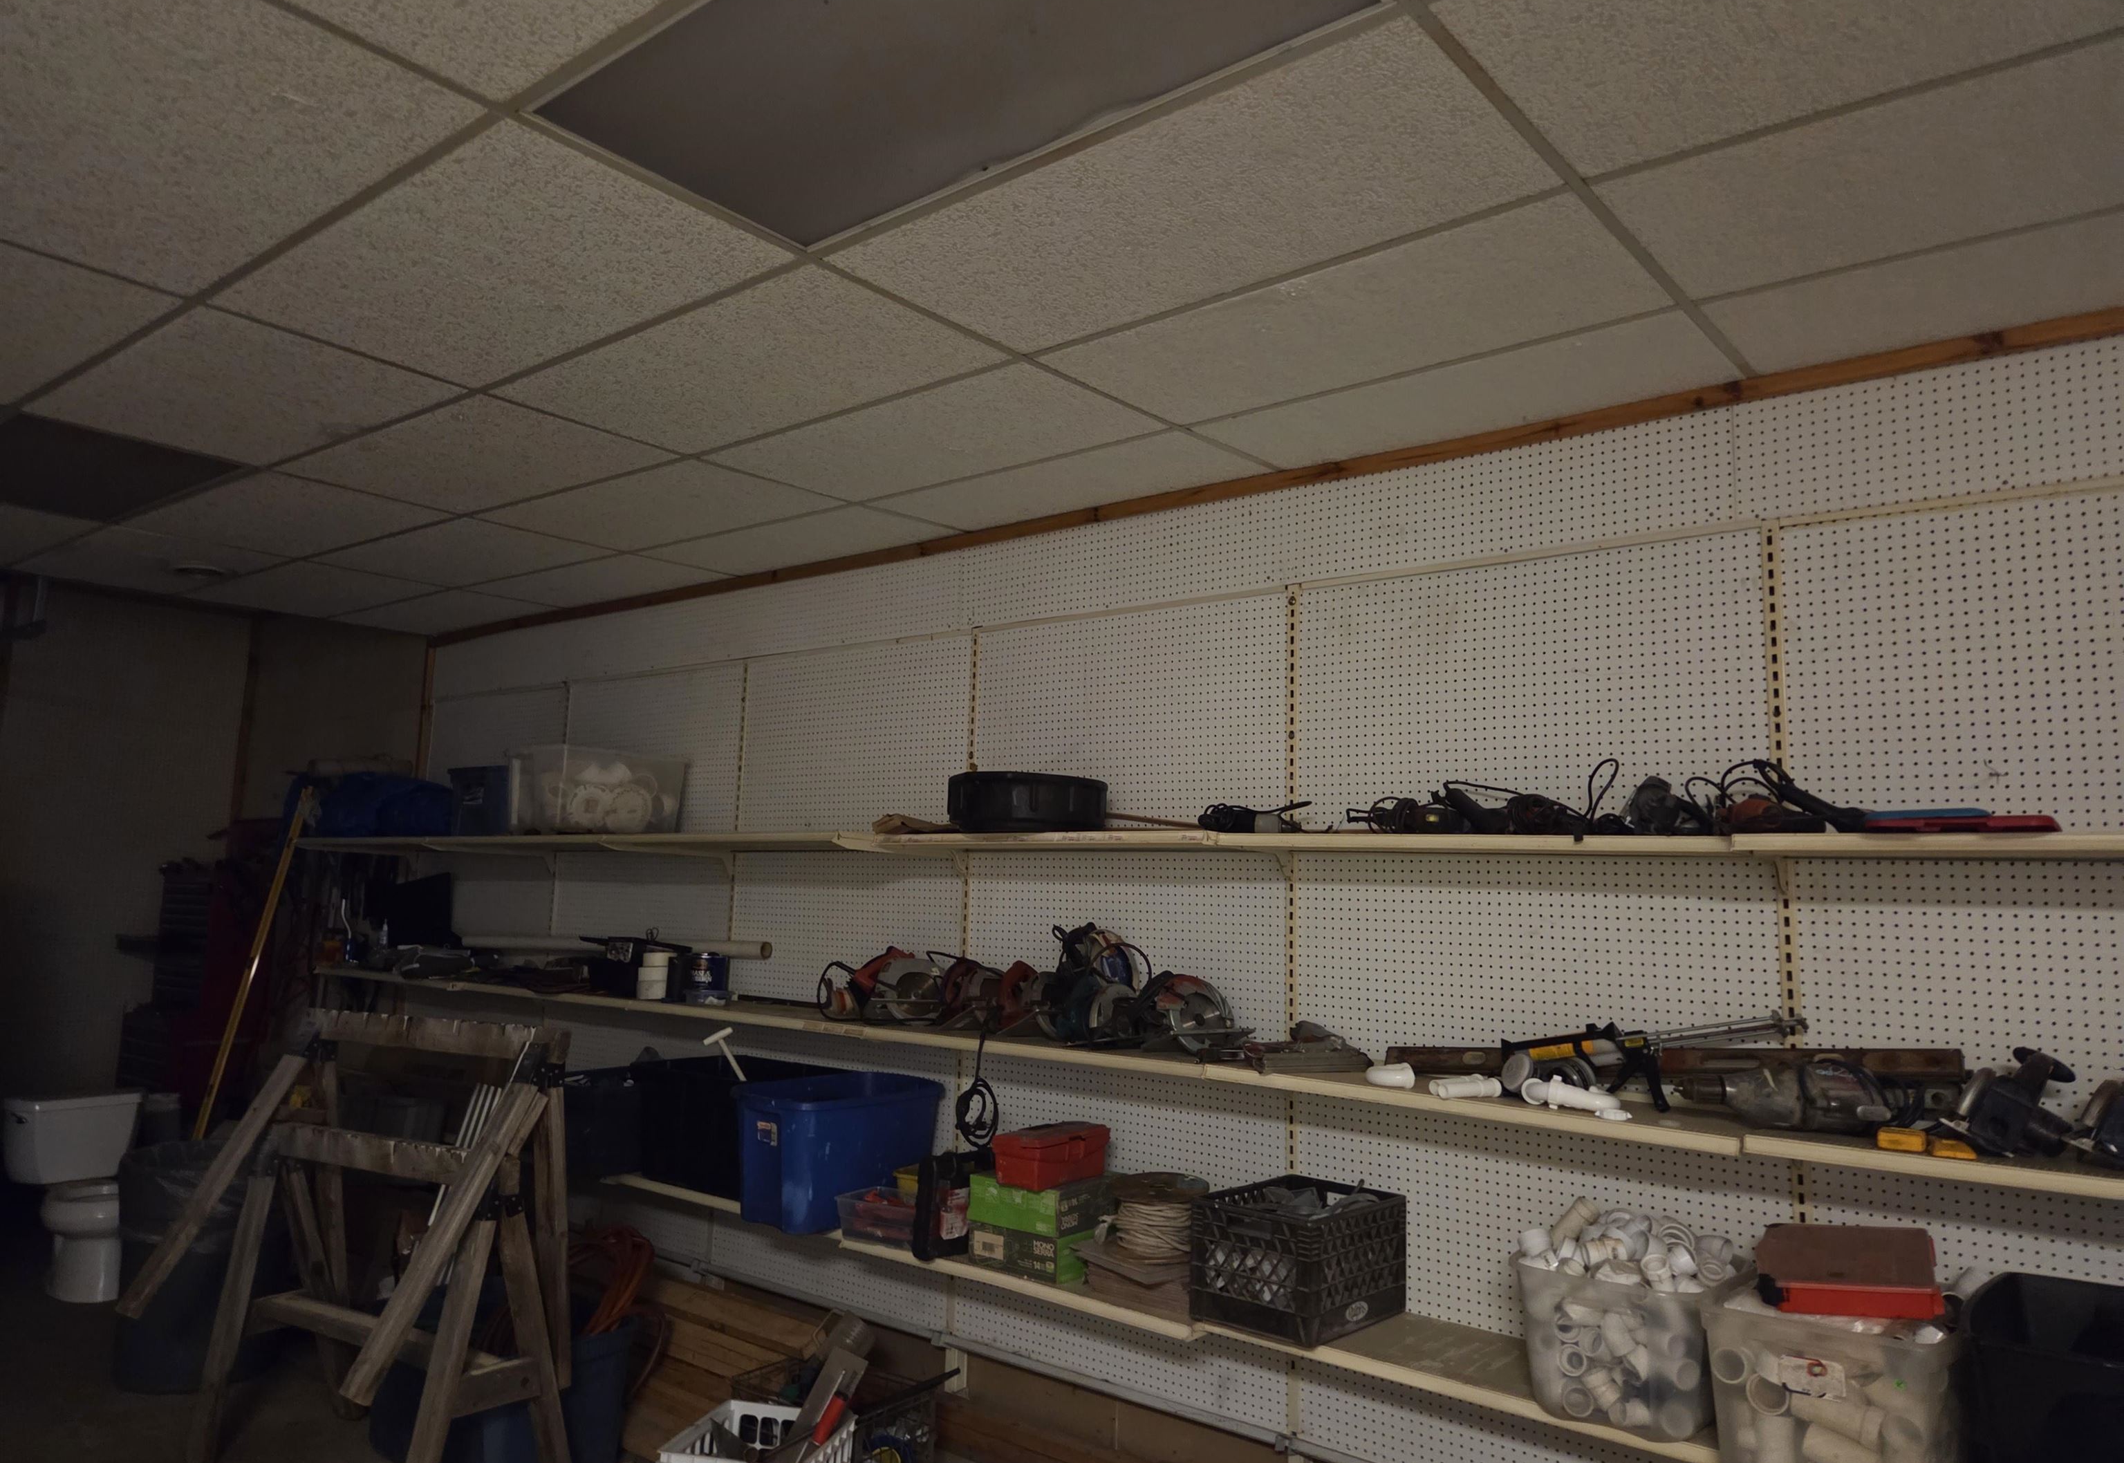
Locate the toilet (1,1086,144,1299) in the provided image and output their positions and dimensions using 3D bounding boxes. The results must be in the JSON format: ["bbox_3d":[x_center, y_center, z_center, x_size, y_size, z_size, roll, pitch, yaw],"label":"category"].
[{"bbox_3d":[-3.761,1.797,5.466,0.680,0.740,0.440,-4,-8,39],"label":"toilet"}]

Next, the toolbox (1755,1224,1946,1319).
[{"bbox_3d":[1.473,1.011,2.643,0.285,0.057,0.215,-9,8,29],"label":"toolbox"}]

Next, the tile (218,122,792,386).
[{"bbox_3d":[-1.137,-0.900,2.788,1.207,0.018,0.600,-4,-8,39],"label":"tile"}]

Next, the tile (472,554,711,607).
[{"bbox_3d":[-1.895,-0.601,5.694,1.207,0.018,0.501,-4,-8,39],"label":"tile"}]

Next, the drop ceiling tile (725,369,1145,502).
[{"bbox_3d":[-0.365,-0.774,3.722,1.207,0.018,0.600,-4,-8,39],"label":"drop ceiling tile"}]

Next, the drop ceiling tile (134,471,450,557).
[{"bbox_3d":[-2.657,-0.736,4.817,1.205,0.020,0.598,-4,-8,39],"label":"drop ceiling tile"}]

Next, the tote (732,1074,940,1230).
[{"bbox_3d":[-0.715,1.324,4.462,0.420,0.395,0.585,-5,-9,43],"label":"tote"}]

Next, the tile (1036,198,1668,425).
[{"bbox_3d":[0.578,-0.847,2.953,1.207,0.018,0.600,-4,-8,39],"label":"tile"}]

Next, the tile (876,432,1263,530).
[{"bbox_3d":[-0.009,-0.720,4.153,1.207,0.018,0.501,-4,-8,39],"label":"tile"}]

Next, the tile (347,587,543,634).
[{"bbox_3d":[-2.776,-0.543,6.415,1.049,0.018,0.501,-4,-8,39],"label":"tile"}]

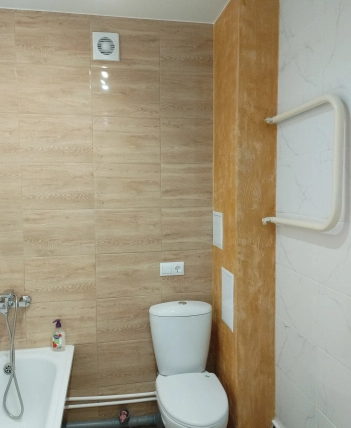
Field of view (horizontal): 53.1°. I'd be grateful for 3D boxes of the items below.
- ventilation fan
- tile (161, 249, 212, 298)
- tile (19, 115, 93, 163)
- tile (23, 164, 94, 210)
[{"bbox_3d":[-0.399,-0.964,2.022,0.149,0.150,0.033,-1,4,-12],"label":"ventilation fan"},{"bbox_3d":[0.076,0.370,2.212,0.320,0.270,0.014,-1,4,-10],"label":"tile"},{"bbox_3d":[-0.685,-0.433,2.035,0.401,0.273,0.015,-1,4,-10],"label":"tile"},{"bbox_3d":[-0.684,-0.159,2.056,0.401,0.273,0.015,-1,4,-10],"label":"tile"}]

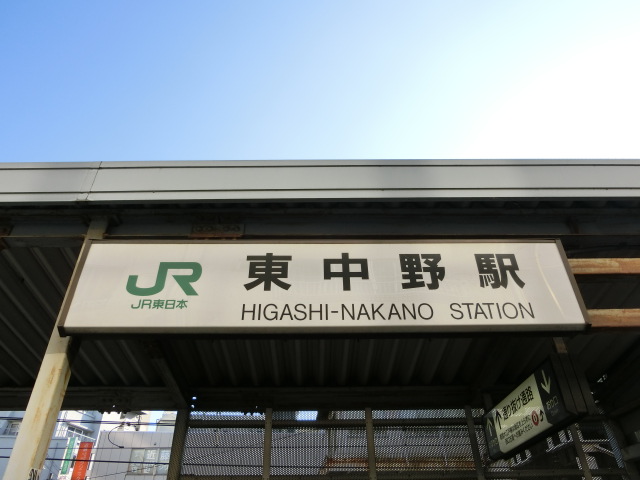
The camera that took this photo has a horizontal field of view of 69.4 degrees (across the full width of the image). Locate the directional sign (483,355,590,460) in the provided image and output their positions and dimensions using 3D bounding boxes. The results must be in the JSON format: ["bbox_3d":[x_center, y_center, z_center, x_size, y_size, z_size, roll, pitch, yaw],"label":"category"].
[{"bbox_3d":[1.489,1.262,3.315,0.157,0.356,1.409,0,-35,0],"label":"directional sign"}]

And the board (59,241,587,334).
[{"bbox_3d":[0.029,0.233,2.318,2.462,0.496,0.115,0,-35,0],"label":"board"}]

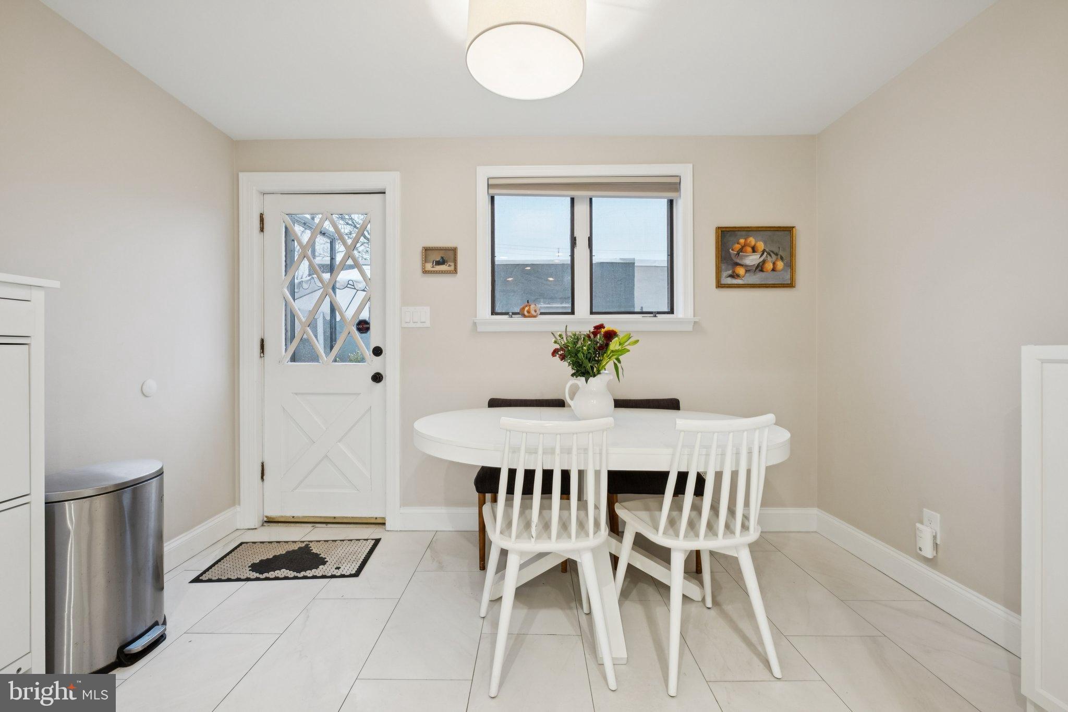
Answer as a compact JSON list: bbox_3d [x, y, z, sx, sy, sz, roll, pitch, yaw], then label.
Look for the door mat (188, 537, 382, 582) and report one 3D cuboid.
[{"bbox_3d":[-1.233,1.041,2.301,0.763,0.010,0.440,0,1,-4],"label":"door mat"}]

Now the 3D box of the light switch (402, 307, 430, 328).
[{"bbox_3d":[-0.697,-0.230,2.635,0.167,0.125,0.010,0,1,1],"label":"light switch"}]

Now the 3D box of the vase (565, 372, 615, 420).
[{"bbox_3d":[0.267,0.190,2.109,0.235,0.222,0.190,0,1,-1],"label":"vase"}]

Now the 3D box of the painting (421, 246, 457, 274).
[{"bbox_3d":[-0.551,-0.560,2.623,0.208,0.162,0.020,0,1,1],"label":"painting"}]

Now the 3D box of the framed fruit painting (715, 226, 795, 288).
[{"bbox_3d":[1.288,-0.571,2.594,0.463,0.361,0.025,0,1,1],"label":"framed fruit painting"}]

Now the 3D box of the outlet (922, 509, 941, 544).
[{"bbox_3d":[1.678,0.717,1.878,0.010,0.122,0.078,0,1,-1],"label":"outlet"}]

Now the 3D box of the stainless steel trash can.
[{"bbox_3d":[-1.542,0.736,1.541,0.345,0.640,0.440,0,1,-1],"label":"stainless steel trash can"}]

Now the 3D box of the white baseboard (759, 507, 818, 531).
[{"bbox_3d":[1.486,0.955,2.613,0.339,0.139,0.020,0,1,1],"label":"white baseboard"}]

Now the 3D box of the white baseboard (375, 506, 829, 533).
[{"bbox_3d":[0.403,0.959,2.629,2.501,0.137,0.020,0,1,1],"label":"white baseboard"}]

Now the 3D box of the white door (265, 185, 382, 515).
[{"bbox_3d":[-1.270,0.014,2.744,0.750,2.021,0.045,0,1,1],"label":"white door"}]

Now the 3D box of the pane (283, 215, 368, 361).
[{"bbox_3d":[-1.262,-0.416,2.737,0.526,0.925,0.032,0,1,1],"label":"pane"}]

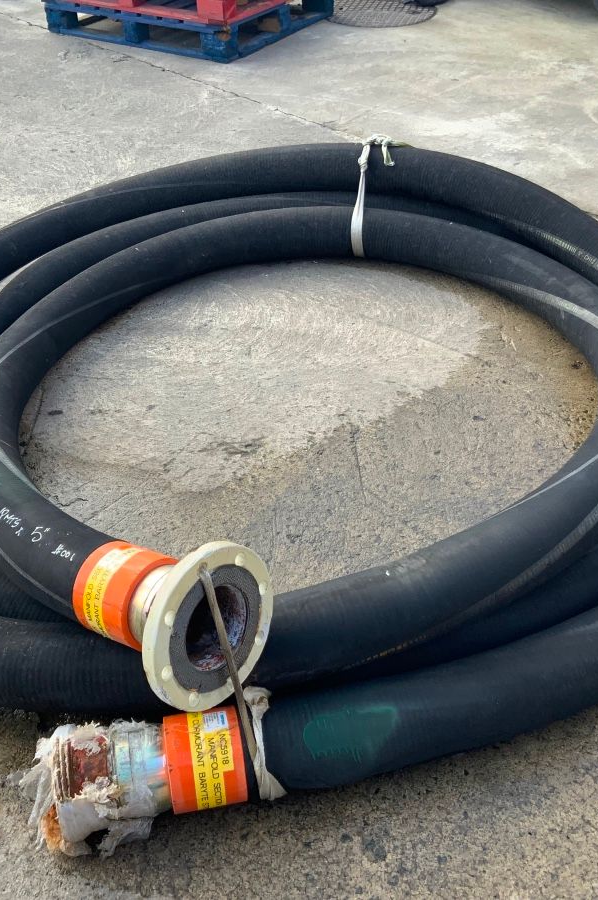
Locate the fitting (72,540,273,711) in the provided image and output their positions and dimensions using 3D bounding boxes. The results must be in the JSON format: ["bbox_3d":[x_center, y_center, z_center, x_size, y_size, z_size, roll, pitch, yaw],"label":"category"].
[{"bbox_3d":[-0.216,0.245,1.578,0.247,0.254,0.254,13,38,38],"label":"fitting"}]

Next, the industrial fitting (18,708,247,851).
[{"bbox_3d":[-0.263,0.526,1.647,0.337,0.174,0.174,-7,37,-8],"label":"industrial fitting"}]

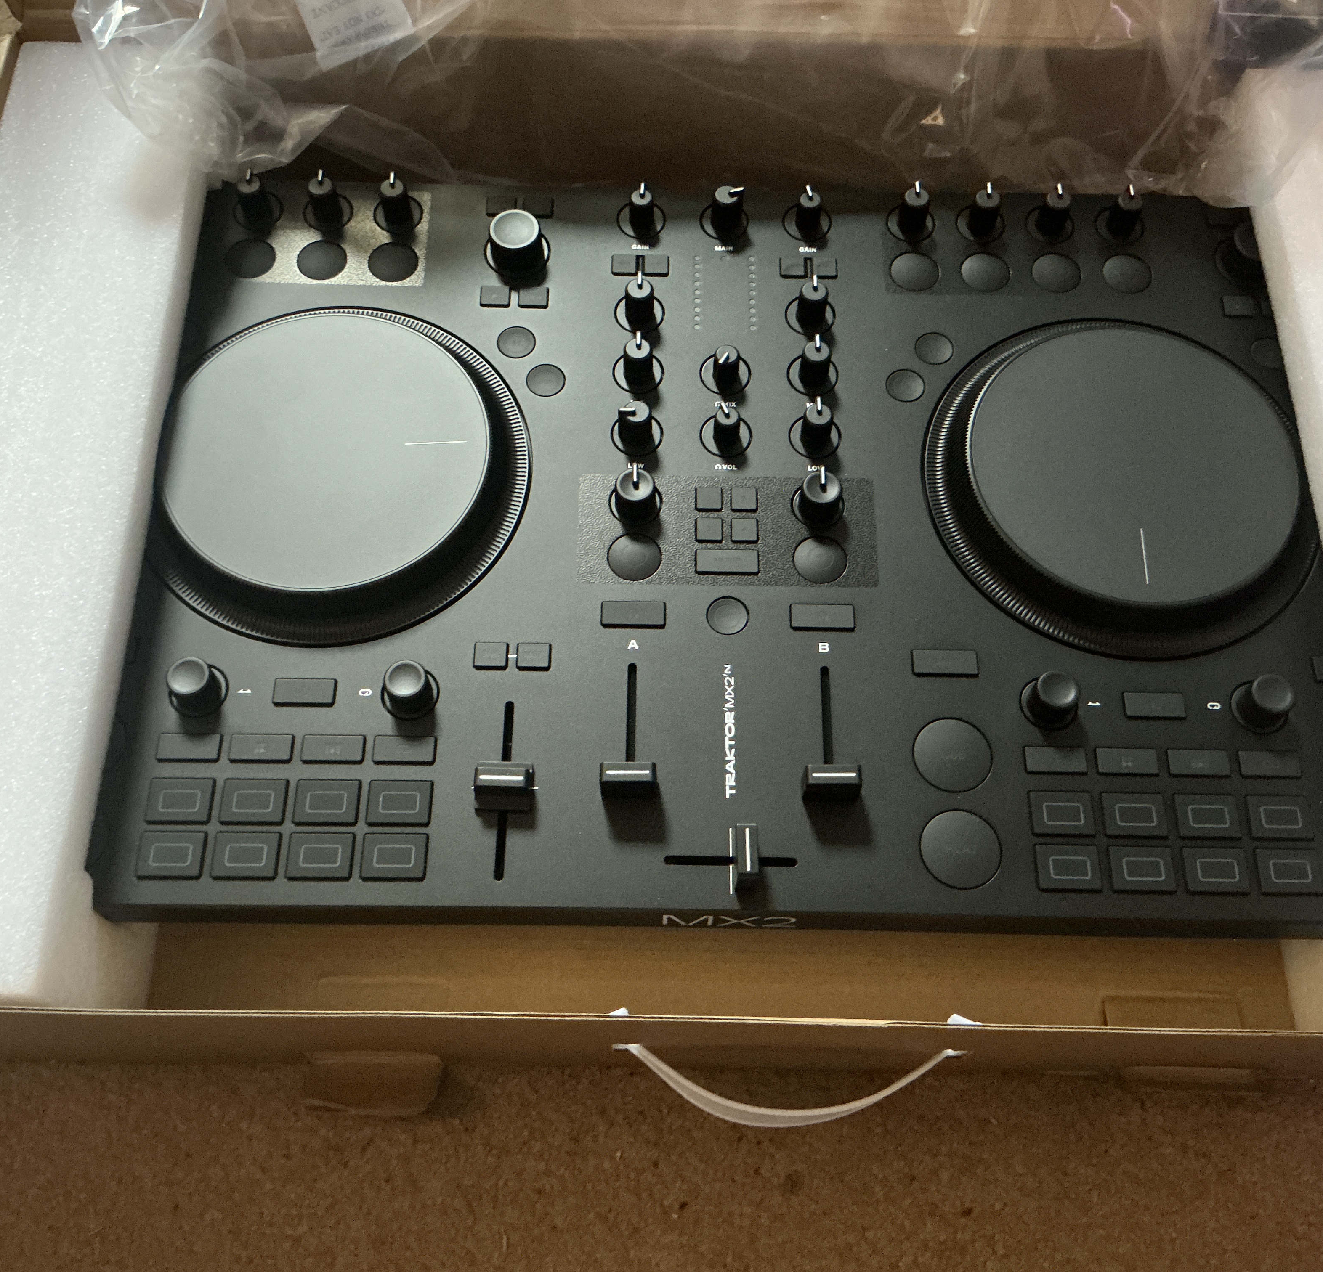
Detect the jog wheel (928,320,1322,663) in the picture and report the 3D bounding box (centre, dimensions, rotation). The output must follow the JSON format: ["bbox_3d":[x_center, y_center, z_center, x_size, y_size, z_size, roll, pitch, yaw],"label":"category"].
[{"bbox_3d":[0.168,-0.060,0.492,0.141,0.015,0.141,1,65,0],"label":"jog wheel"}]

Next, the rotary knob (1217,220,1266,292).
[{"bbox_3d":[0.237,-0.152,0.550,0.022,0.015,0.022,1,66,0],"label":"rotary knob"}]

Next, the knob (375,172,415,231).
[{"bbox_3d":[-0.107,-0.176,0.553,0.011,0.016,0.013,1,67,0],"label":"knob"}]

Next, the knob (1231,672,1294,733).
[{"bbox_3d":[0.209,0.022,0.474,0.016,0.012,0.016,1,67,0],"label":"knob"}]

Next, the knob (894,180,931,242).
[{"bbox_3d":[0.102,-0.172,0.554,0.011,0.016,0.013,1,67,0],"label":"knob"}]

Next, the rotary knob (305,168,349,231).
[{"bbox_3d":[-0.136,-0.177,0.555,0.011,0.016,0.012,-5,66,-3],"label":"rotary knob"}]

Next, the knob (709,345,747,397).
[{"bbox_3d":[0.025,-0.106,0.533,0.010,0.014,0.011,31,69,12],"label":"knob"}]

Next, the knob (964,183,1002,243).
[{"bbox_3d":[0.131,-0.172,0.554,0.011,0.016,0.013,1,67,0],"label":"knob"}]

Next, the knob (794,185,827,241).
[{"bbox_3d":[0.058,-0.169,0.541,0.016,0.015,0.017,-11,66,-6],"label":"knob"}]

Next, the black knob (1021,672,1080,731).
[{"bbox_3d":[0.131,0.020,0.456,0.019,0.013,0.019,1,65,0],"label":"black knob"}]

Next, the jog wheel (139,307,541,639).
[{"bbox_3d":[-0.122,-0.066,0.505,0.144,0.015,0.144,0,66,-1],"label":"jog wheel"}]

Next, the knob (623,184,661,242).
[{"bbox_3d":[-0.008,-0.174,0.555,0.011,0.016,0.012,2,66,0],"label":"knob"}]

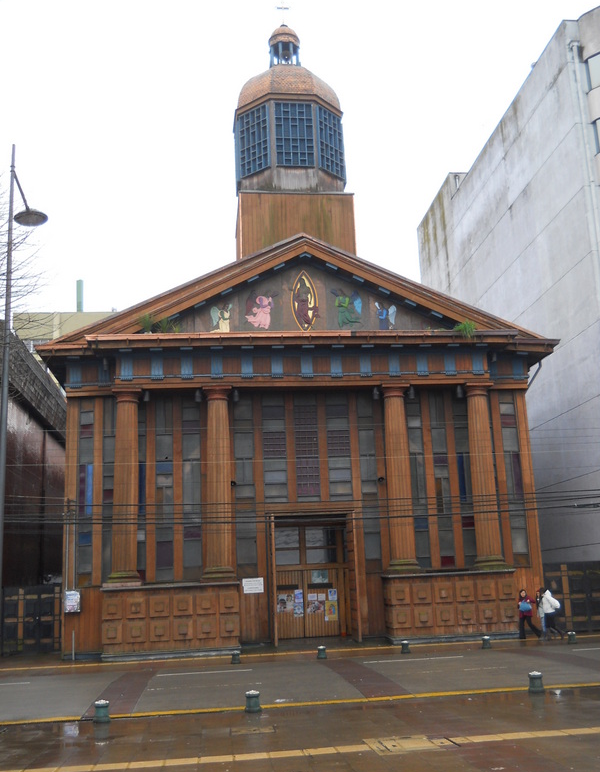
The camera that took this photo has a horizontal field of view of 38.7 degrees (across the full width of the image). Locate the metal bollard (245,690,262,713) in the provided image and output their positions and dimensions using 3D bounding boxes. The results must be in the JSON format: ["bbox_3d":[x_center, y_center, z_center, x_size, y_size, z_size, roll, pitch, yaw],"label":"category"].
[{"bbox_3d":[-0.808,5.476,14.845,0.286,0.317,0.286,0,-13,-8],"label":"metal bollard"}]

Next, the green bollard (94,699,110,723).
[{"bbox_3d":[-3.321,5.484,14.425,0.278,0.310,0.278,0,-13,-8],"label":"green bollard"}]

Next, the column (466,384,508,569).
[{"bbox_3d":[6.665,3.154,30.982,1.050,6.705,1.050,0,-13,-8],"label":"column"}]

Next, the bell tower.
[{"bbox_3d":[-0.508,-10.044,35.950,4.433,11.704,4.433,0,-13,-8],"label":"bell tower"}]

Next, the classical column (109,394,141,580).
[{"bbox_3d":[-5.938,3.346,29.236,1.050,6.580,1.050,0,-13,-8],"label":"classical column"}]

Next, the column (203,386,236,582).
[{"bbox_3d":[-2.840,3.248,29.677,1.050,6.705,1.050,0,-13,-8],"label":"column"}]

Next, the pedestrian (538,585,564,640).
[{"bbox_3d":[8.202,7.514,28.232,0.750,1.645,0.550,0,-13,-10],"label":"pedestrian"}]

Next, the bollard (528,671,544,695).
[{"bbox_3d":[4.372,5.488,15.846,0.287,0.340,0.287,0,-13,-8],"label":"bollard"}]

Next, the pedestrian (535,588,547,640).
[{"bbox_3d":[7.994,7.606,28.482,0.600,1.644,0.500,2,-13,-18],"label":"pedestrian"}]

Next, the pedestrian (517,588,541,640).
[{"bbox_3d":[7.505,7.542,28.275,0.650,1.584,0.500,4,-14,-27],"label":"pedestrian"}]

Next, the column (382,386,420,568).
[{"bbox_3d":[3.537,3.205,30.548,1.050,6.730,1.050,0,-13,-8],"label":"column"}]

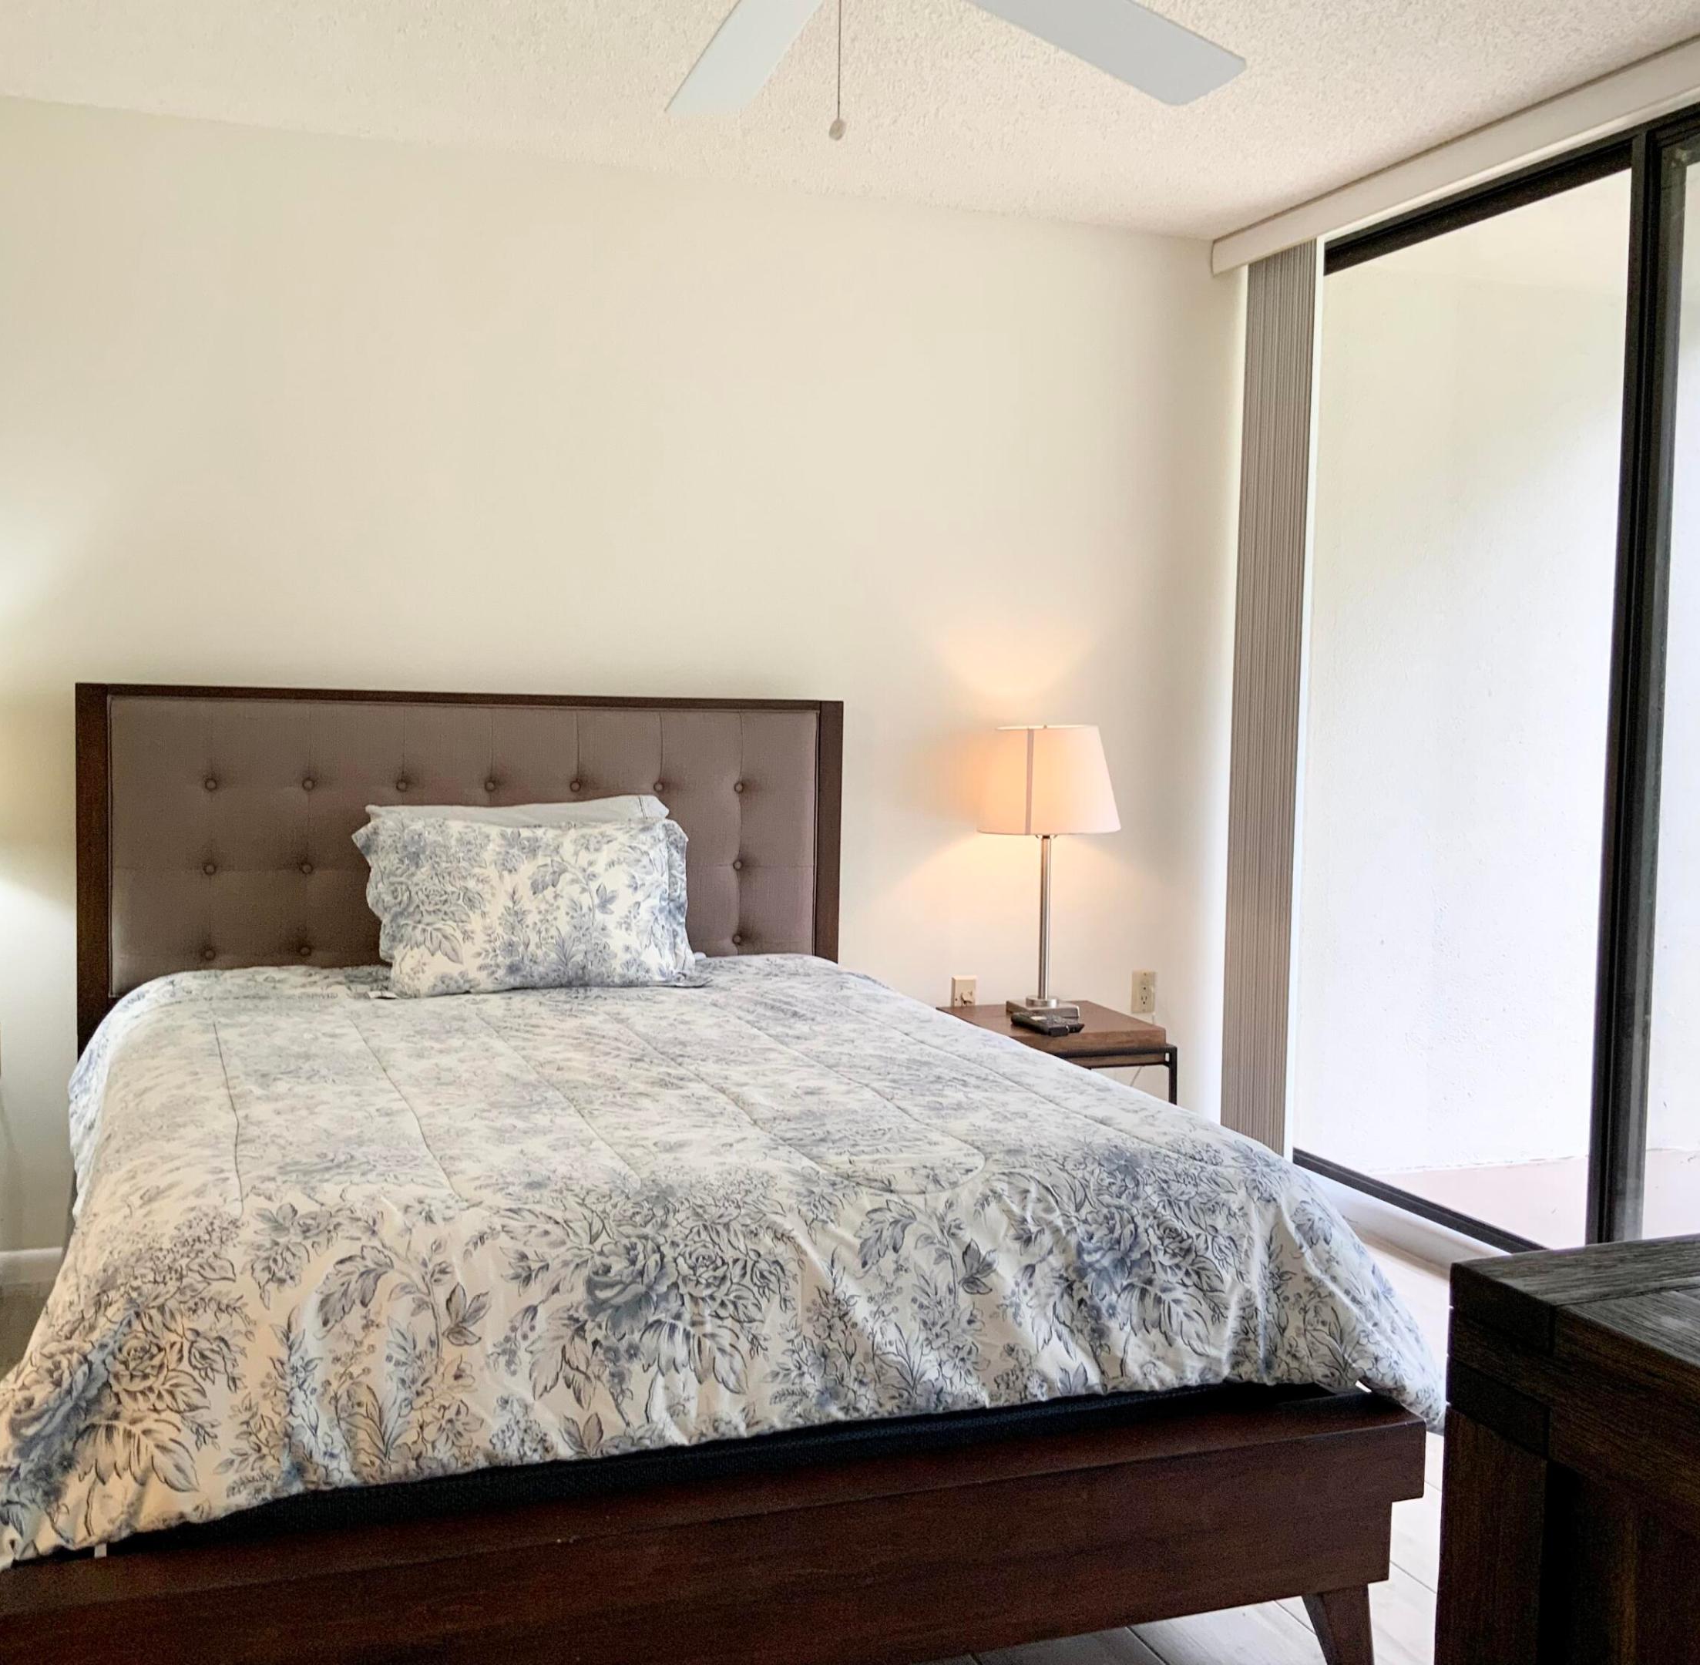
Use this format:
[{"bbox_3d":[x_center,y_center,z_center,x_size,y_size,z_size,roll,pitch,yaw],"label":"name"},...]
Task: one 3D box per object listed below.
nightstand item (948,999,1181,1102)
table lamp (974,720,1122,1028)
[{"bbox_3d":[0.473,0.701,4.448,0.460,0.512,0.460,-1,4,-20],"label":"nightstand item"},{"bbox_3d":[0.473,0.093,4.444,0.345,0.700,0.345,1,4,0],"label":"table lamp"}]

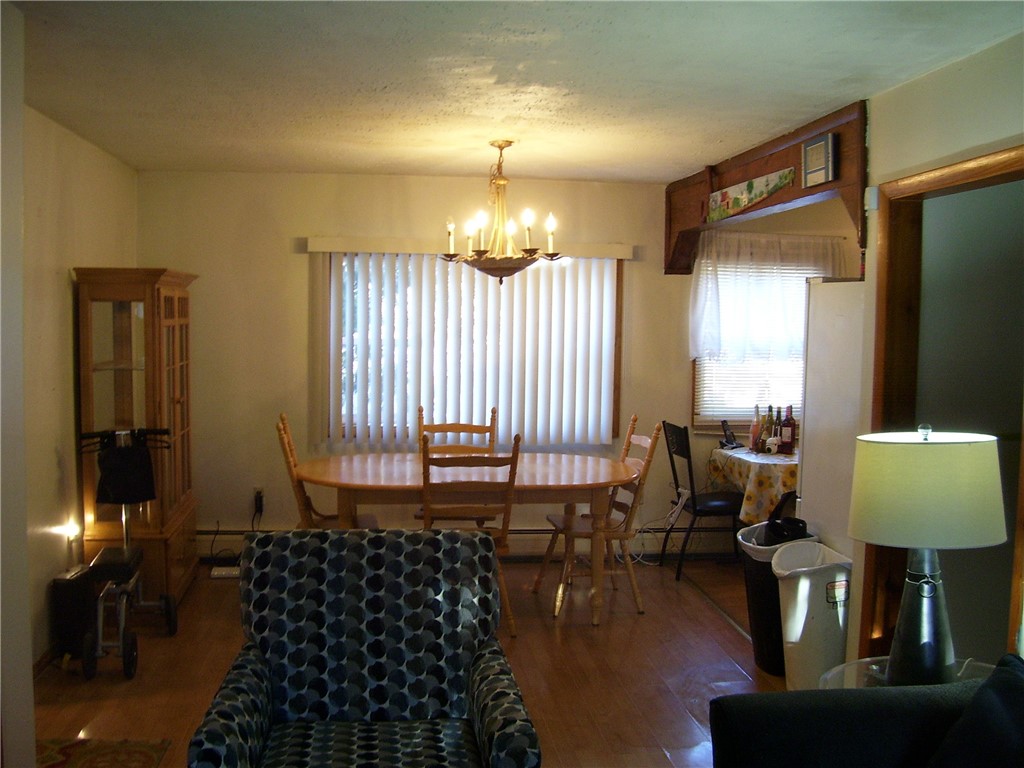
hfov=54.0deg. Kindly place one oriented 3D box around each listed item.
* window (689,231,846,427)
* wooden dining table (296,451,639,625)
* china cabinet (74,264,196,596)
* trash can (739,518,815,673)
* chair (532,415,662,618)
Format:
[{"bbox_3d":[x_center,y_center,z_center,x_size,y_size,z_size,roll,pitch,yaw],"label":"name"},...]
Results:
[{"bbox_3d":[1.648,-0.346,6.477,1.010,1.247,0.100,1,4,-4],"label":"window"},{"bbox_3d":[-0.246,0.822,5.441,1.780,0.750,1.100,0,4,-7],"label":"wooden dining table"},{"bbox_3d":[-2.017,0.284,5.515,0.460,1.800,1.000,0,4,-8],"label":"china cabinet"},{"bbox_3d":[1.202,0.977,4.596,0.355,0.600,0.440,0,4,-7],"label":"trash can"},{"bbox_3d":[0.451,0.695,5.516,0.600,1.015,0.500,0,4,-8],"label":"chair"}]

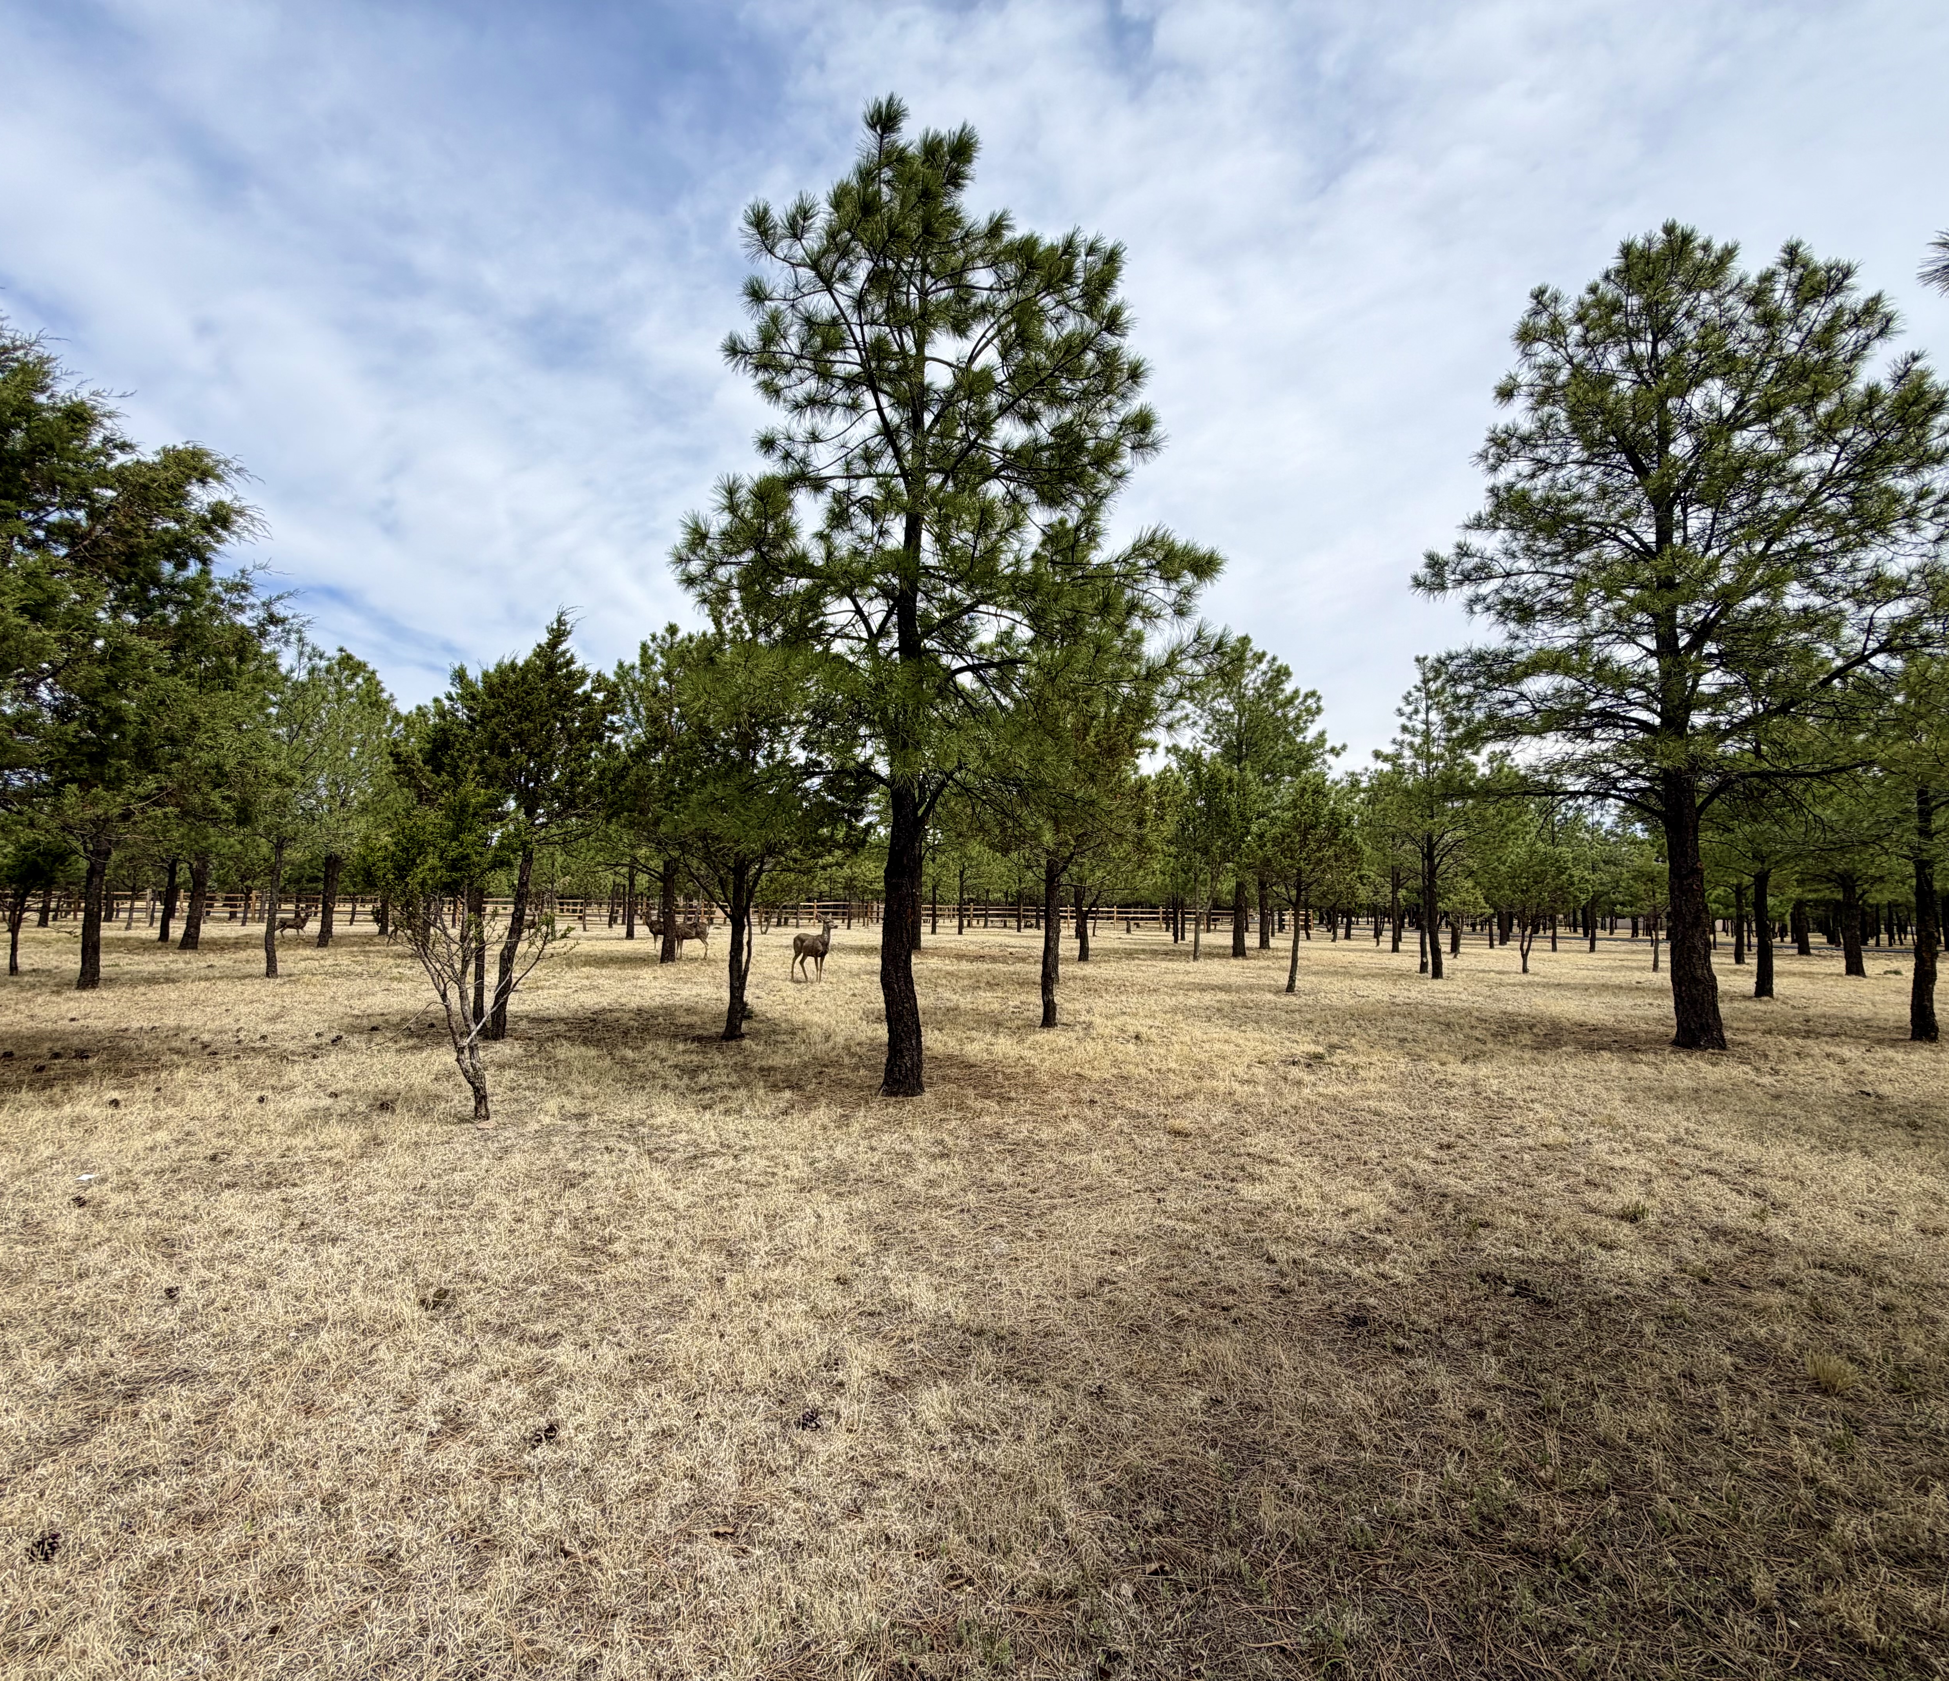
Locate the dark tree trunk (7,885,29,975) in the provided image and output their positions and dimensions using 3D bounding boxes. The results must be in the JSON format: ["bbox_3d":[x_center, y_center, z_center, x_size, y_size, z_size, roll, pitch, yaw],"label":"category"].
[{"bbox_3d":[-18.213,1.680,17.253,0.250,1.659,0.300,-3,-5,44],"label":"dark tree trunk"}]

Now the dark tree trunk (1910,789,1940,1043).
[{"bbox_3d":[11.641,0.897,11.098,0.270,3.077,0.280,4,-5,-44],"label":"dark tree trunk"}]

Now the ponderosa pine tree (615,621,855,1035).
[{"bbox_3d":[-2.669,-0.127,10.553,2.900,4.786,2.900,2,-4,-15],"label":"ponderosa pine tree"}]

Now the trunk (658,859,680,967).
[{"bbox_3d":[-7.443,1.680,22.082,0.440,2.552,0.380,2,-4,-18],"label":"trunk"}]

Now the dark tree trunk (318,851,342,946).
[{"bbox_3d":[-19.613,1.781,27.592,0.540,2.872,0.450,3,-4,-35],"label":"dark tree trunk"}]

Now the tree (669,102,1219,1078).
[{"bbox_3d":[-0.244,-2.287,7.883,4.611,8.835,4.380,1,-4,-2],"label":"tree"}]

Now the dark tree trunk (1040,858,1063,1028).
[{"bbox_3d":[1.010,1.319,11.790,0.255,2.161,0.228,0,-4,5],"label":"dark tree trunk"}]

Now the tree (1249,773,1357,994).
[{"bbox_3d":[5.913,0.742,16.326,1.850,3.939,1.850,-1,-4,20],"label":"tree"}]

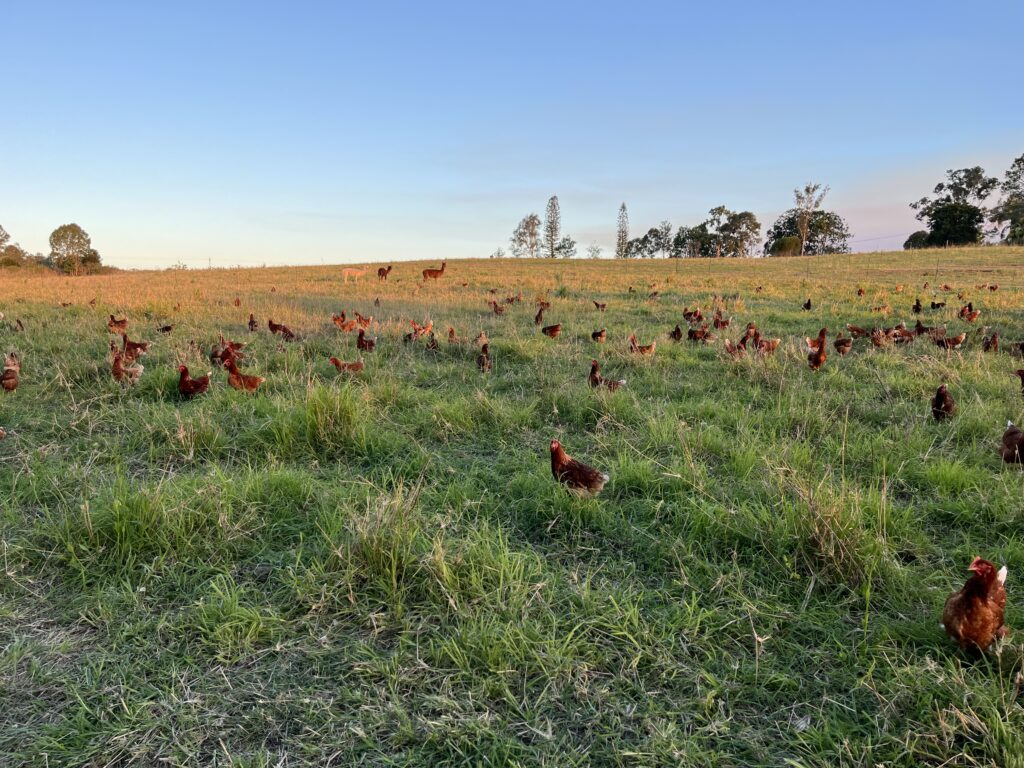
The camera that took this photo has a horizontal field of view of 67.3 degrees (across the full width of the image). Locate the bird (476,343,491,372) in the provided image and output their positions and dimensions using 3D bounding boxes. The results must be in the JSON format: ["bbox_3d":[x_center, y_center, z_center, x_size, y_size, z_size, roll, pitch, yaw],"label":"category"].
[{"bbox_3d":[-0.367,-0.322,9.900,0.190,0.420,0.380,-1,8,-9],"label":"bird"}]

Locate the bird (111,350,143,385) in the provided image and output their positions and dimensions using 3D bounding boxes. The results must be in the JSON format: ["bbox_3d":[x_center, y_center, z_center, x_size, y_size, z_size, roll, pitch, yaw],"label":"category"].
[{"bbox_3d":[-4.498,-0.182,9.000,0.390,0.410,0.200,-5,10,-30],"label":"bird"}]

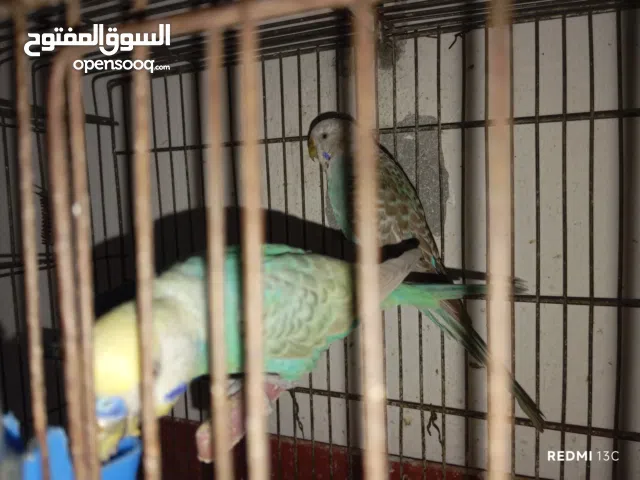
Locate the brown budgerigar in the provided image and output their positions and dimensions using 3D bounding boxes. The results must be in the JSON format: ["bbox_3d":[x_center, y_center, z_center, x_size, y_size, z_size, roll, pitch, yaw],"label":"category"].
[{"bbox_3d":[0.053,0.016,0.268,0.113,0.151,0.050,-1,3,12],"label":"brown budgerigar"}]

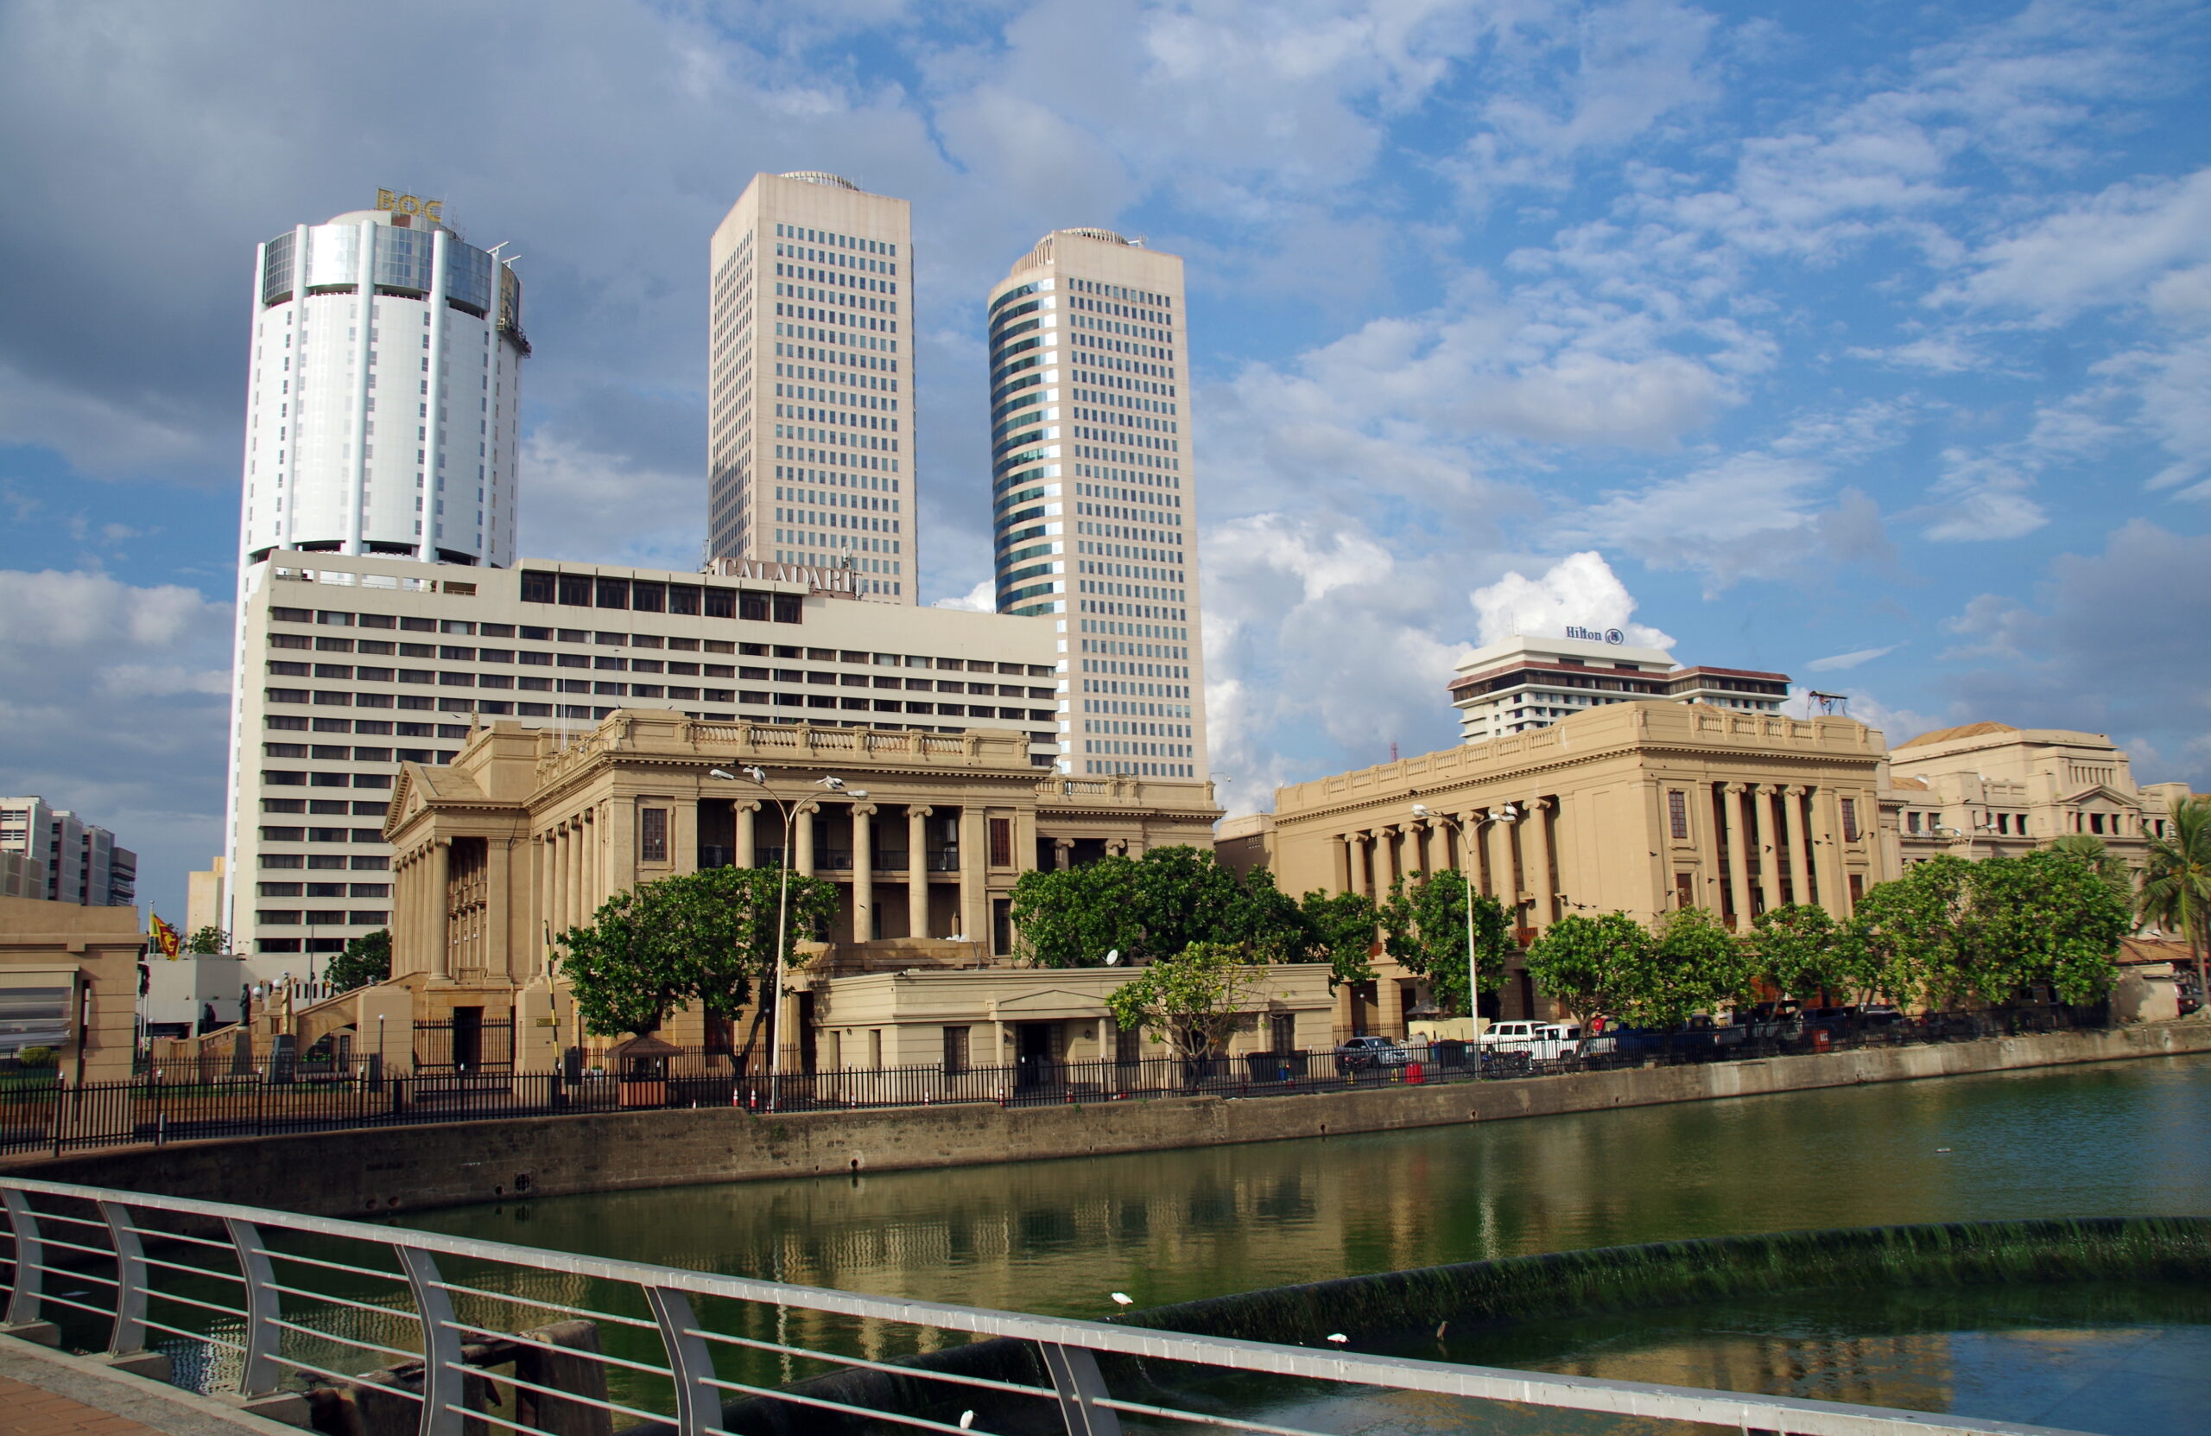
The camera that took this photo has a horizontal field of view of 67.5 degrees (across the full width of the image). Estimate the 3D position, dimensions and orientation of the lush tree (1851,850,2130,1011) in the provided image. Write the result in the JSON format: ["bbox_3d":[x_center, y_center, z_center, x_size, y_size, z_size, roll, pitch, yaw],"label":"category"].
[{"bbox_3d":[45.643,11.468,85.924,11.500,9.260,8.500,4,-11,-29],"label":"lush tree"}]

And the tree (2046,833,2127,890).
[{"bbox_3d":[66.340,14.030,110.960,5.500,12.200,5.500,-8,-12,30],"label":"tree"}]

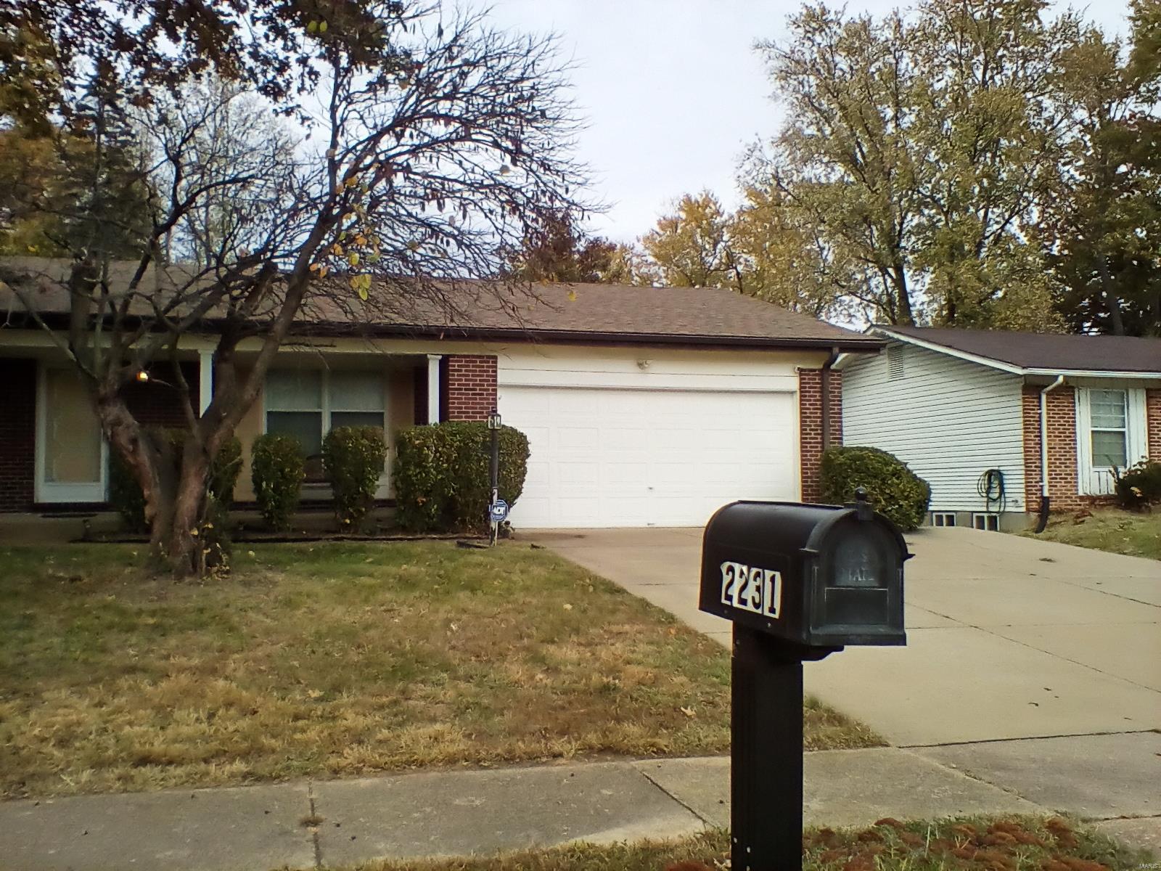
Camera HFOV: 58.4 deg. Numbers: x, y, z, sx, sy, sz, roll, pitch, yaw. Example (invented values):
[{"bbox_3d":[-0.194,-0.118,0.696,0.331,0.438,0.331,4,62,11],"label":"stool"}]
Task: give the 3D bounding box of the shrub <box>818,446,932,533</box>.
[{"bbox_3d":[4.643,0.834,16.350,1.680,1.360,1.500,1,-3,-12],"label":"shrub"}]

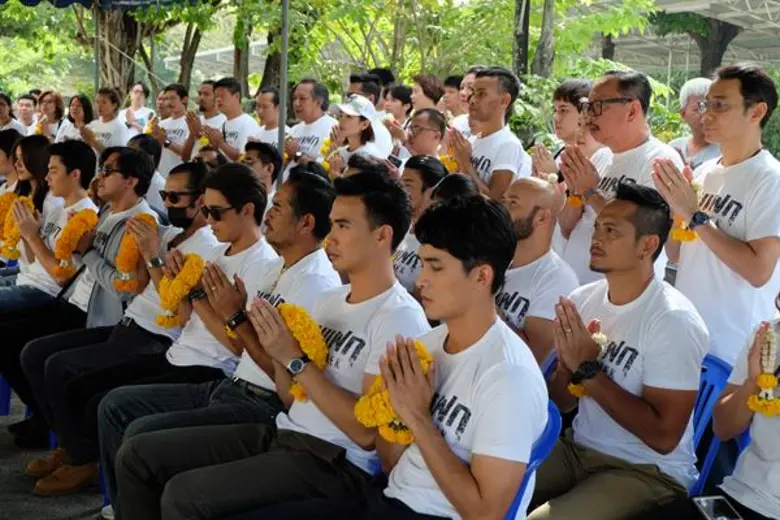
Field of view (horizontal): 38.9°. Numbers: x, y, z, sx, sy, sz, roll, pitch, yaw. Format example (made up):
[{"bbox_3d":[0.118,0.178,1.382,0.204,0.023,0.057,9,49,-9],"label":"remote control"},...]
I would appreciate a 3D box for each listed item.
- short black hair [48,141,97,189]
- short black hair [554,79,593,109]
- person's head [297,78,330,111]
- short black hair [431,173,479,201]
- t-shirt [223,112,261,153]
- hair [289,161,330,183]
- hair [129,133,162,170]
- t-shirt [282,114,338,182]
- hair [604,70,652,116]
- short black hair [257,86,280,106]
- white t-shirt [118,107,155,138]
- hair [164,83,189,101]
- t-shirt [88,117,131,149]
[{"bbox_3d":[-1.475,-0.443,5.162,0.215,0.210,0.180,-1,8,-30],"label":"short black hair"},{"bbox_3d":[0.742,-0.638,4.430,0.200,0.170,0.180,-2,8,-37],"label":"short black hair"},{"bbox_3d":[-0.471,-1.019,6.800,0.205,0.200,0.175,-5,10,-37],"label":"person's head"},{"bbox_3d":[0.251,-0.238,4.311,0.210,0.190,0.180,-1,8,-30],"label":"short black hair"},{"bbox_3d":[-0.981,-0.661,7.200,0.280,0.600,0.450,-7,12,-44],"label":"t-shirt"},{"bbox_3d":[-0.390,-0.373,5.311,0.210,0.190,0.180,-1,8,-30],"label":"hair"},{"bbox_3d":[-1.433,-0.632,6.500,0.210,0.215,0.180,-4,9,-32],"label":"hair"},{"bbox_3d":[-0.514,-0.635,7.050,0.290,0.600,0.450,-6,11,-42],"label":"t-shirt"},{"bbox_3d":[0.766,-0.535,3.550,0.175,0.155,0.170,-2,9,-22],"label":"hair"},{"bbox_3d":[-0.818,-1.103,7.500,0.190,0.160,0.170,-7,11,-44],"label":"short black hair"},{"bbox_3d":[-2.180,-1.045,9.500,0.420,0.580,0.260,5,9,22],"label":"white t-shirt"},{"bbox_3d":[-1.623,-1.273,8.400,0.190,0.155,0.170,-7,11,-44],"label":"hair"},{"bbox_3d":[-2.107,-0.792,8.300,0.420,0.570,0.270,8,11,40],"label":"t-shirt"}]

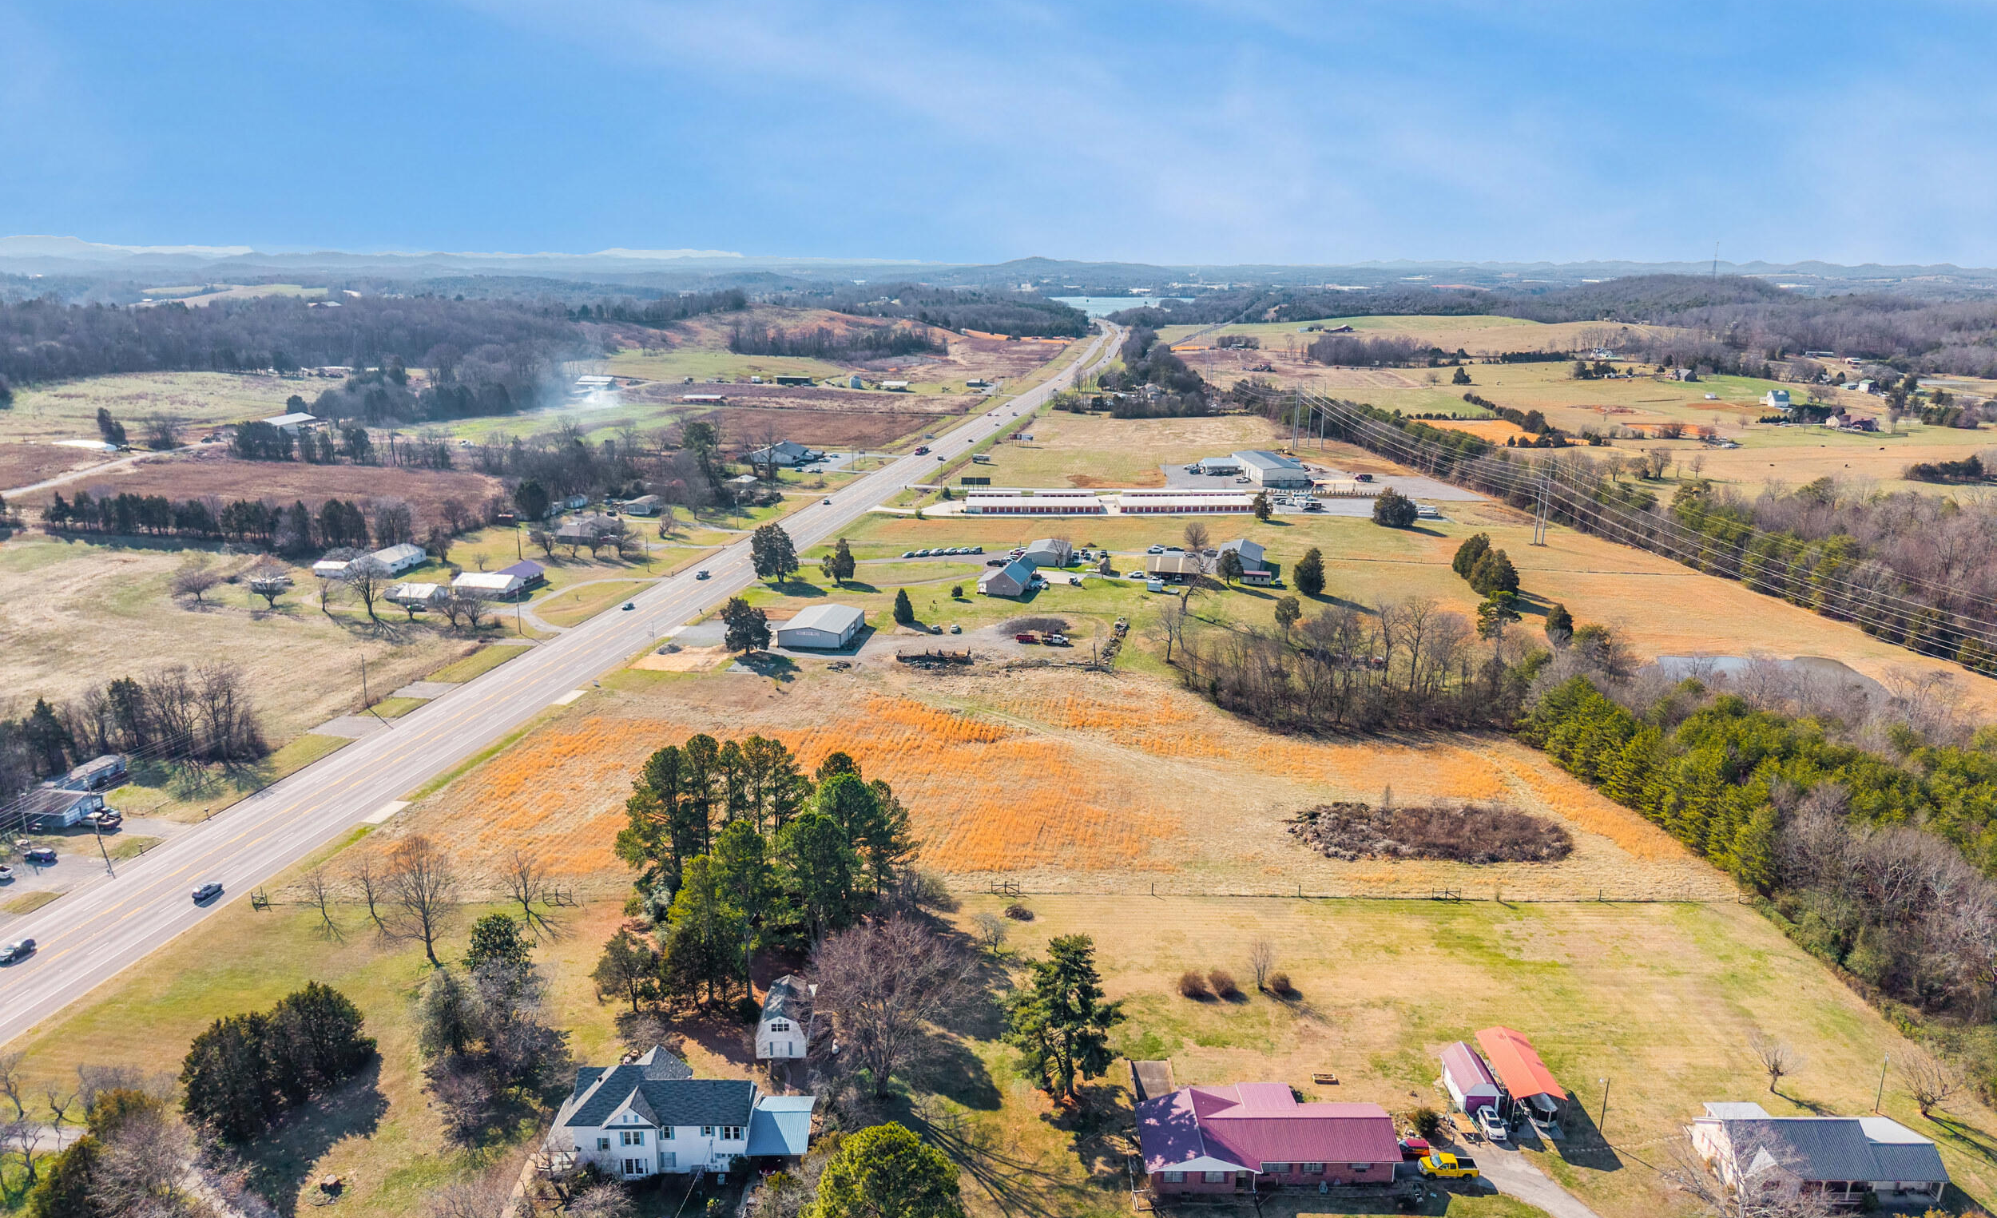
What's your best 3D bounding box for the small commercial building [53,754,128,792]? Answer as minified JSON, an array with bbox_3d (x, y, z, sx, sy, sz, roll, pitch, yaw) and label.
[{"bbox_3d":[-155.100,28.608,236.249,4.500,3.600,11.800,2,14,9],"label":"small commercial building"}]

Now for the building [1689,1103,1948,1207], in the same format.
[{"bbox_3d":[80.100,52.272,135.387,20.300,6.000,12.300,0,14,0],"label":"building"}]

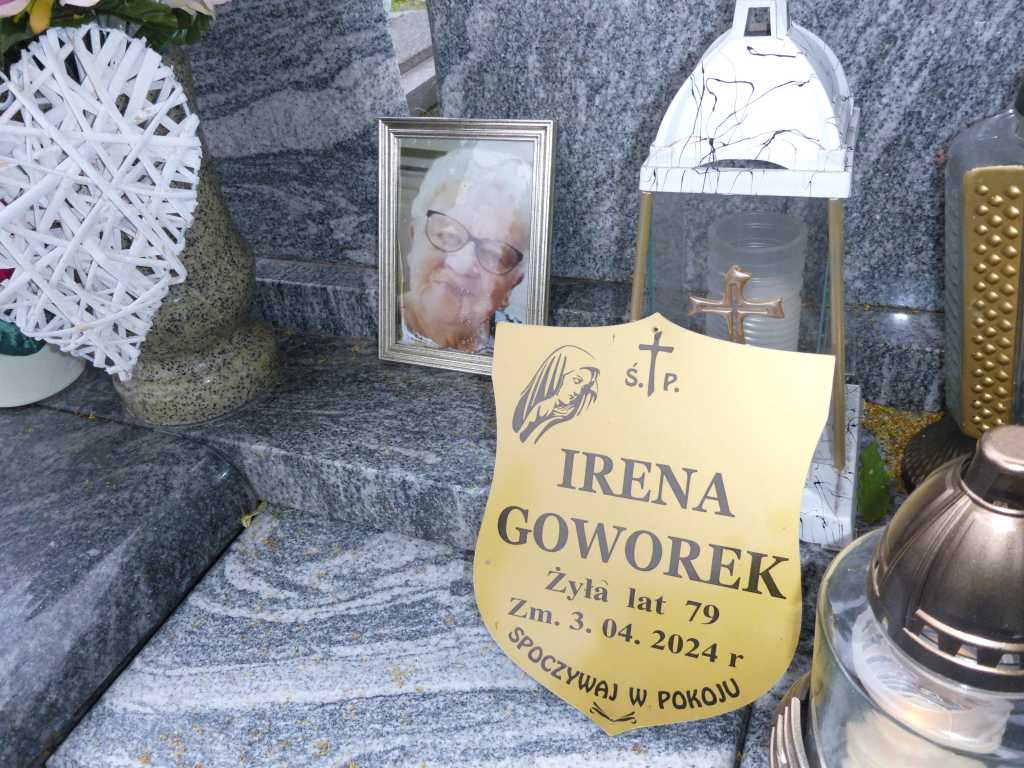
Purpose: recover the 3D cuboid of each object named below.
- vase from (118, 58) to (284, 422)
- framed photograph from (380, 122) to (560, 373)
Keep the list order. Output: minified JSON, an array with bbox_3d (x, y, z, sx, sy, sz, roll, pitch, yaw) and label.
[{"bbox_3d":[-0.281,-0.119,0.653,0.144,0.270,0.144,8,36,22],"label":"vase"},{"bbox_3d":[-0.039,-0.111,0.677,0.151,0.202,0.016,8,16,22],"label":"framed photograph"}]

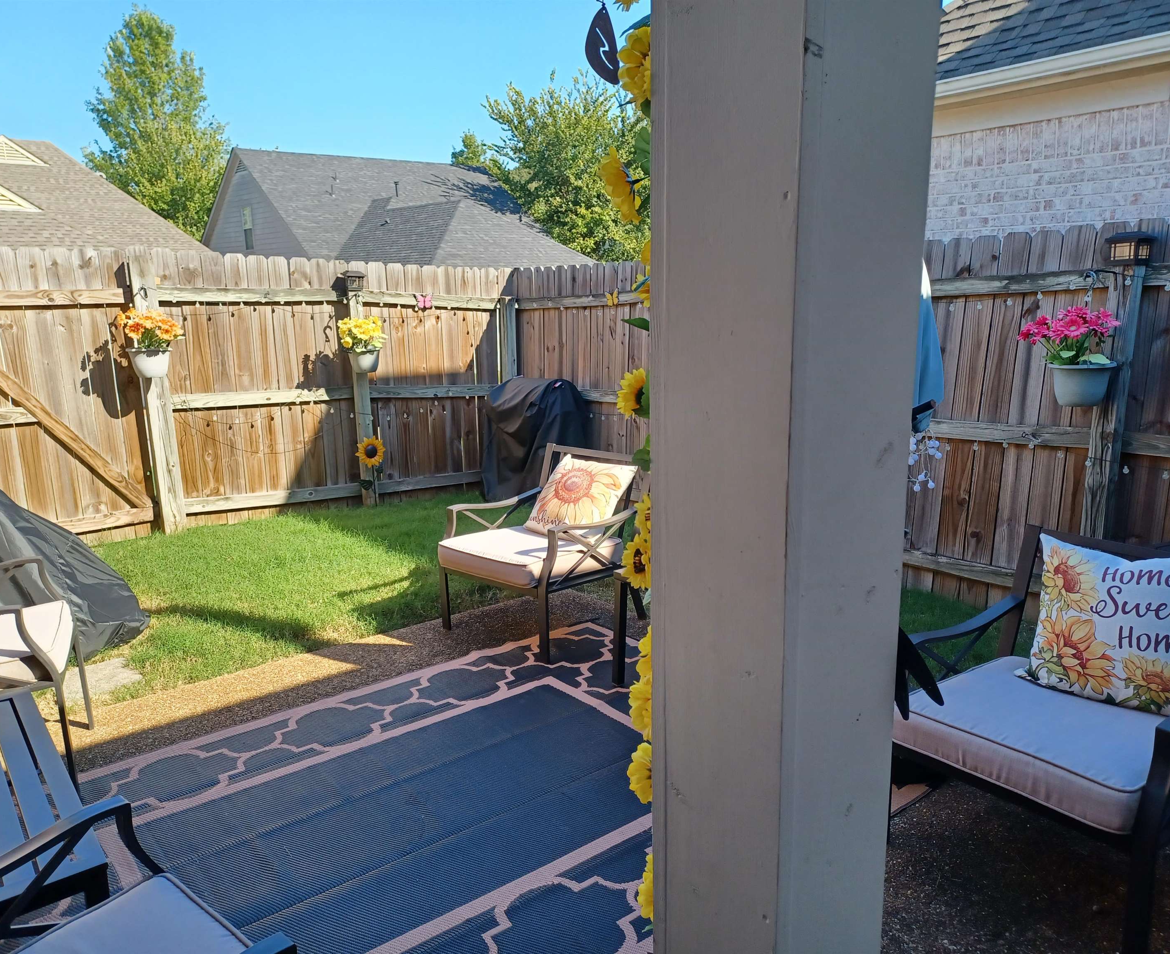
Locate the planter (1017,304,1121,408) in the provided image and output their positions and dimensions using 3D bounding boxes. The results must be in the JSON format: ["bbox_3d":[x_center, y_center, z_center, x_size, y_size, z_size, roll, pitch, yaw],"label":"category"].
[{"bbox_3d":[1.963,-0.489,3.722,0.310,0.410,0.360,-11,16,-37],"label":"planter"}]

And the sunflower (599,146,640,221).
[{"bbox_3d":[0.042,-0.340,1.072,0.045,0.090,0.085,-18,8,16],"label":"sunflower"}]

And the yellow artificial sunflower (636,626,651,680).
[{"bbox_3d":[0.086,0.229,1.199,0.040,0.072,0.070,-9,15,-30],"label":"yellow artificial sunflower"}]

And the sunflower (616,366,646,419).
[{"bbox_3d":[0.061,-0.102,1.125,0.035,0.064,0.062,-10,16,-36],"label":"sunflower"}]

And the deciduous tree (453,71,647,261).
[{"bbox_3d":[-0.053,-9.701,32.671,8.500,9.000,8.500,-1,13,0],"label":"deciduous tree"}]

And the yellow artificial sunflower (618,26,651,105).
[{"bbox_3d":[0.067,-0.459,1.025,0.050,0.088,0.080,-12,16,-39],"label":"yellow artificial sunflower"}]

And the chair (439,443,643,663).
[{"bbox_3d":[-0.156,0.309,4.242,0.665,0.770,0.750,9,16,39],"label":"chair"}]

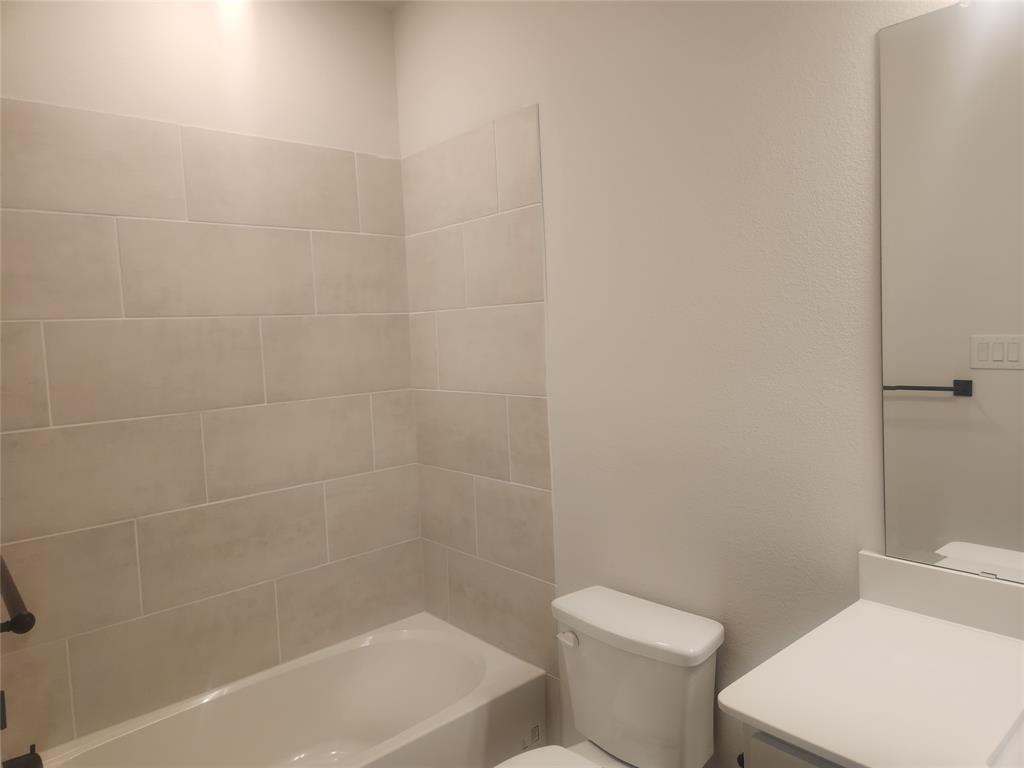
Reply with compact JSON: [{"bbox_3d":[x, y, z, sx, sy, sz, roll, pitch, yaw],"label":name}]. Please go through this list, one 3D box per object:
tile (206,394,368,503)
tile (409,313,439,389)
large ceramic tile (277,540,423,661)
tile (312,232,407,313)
[{"bbox_3d":[-0.772,0.219,2.428,0.611,0.303,0.010,-6,6,-41],"label":"tile"},{"bbox_3d":[-0.338,-0.124,2.652,0.010,0.300,0.181,-6,6,-42],"label":"tile"},{"bbox_3d":[-0.597,0.815,2.605,0.617,0.305,0.010,-6,6,-41],"label":"large ceramic tile"},{"bbox_3d":[-0.565,-0.412,2.568,0.389,0.300,0.010,-6,6,-42],"label":"tile"}]

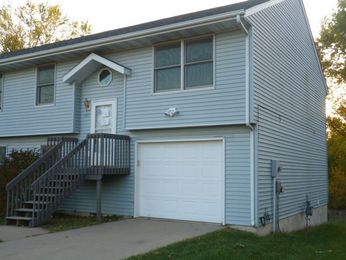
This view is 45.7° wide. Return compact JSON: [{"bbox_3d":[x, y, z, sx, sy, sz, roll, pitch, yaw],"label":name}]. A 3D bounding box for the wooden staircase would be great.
[{"bbox_3d":[-2.950,1.290,11.299,2.131,2.422,3.035,-3,-7,30],"label":"wooden staircase"}]

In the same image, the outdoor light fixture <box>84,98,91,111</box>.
[{"bbox_3d":[-2.715,-0.802,13.053,0.161,0.382,0.191,-3,-7,30],"label":"outdoor light fixture"}]

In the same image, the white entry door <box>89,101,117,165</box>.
[{"bbox_3d":[-2.171,0.096,12.736,1.035,2.091,0.101,-3,-7,30],"label":"white entry door"}]

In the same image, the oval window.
[{"bbox_3d":[-2.128,-1.648,12.899,0.593,0.593,0.080,-3,-7,30],"label":"oval window"}]

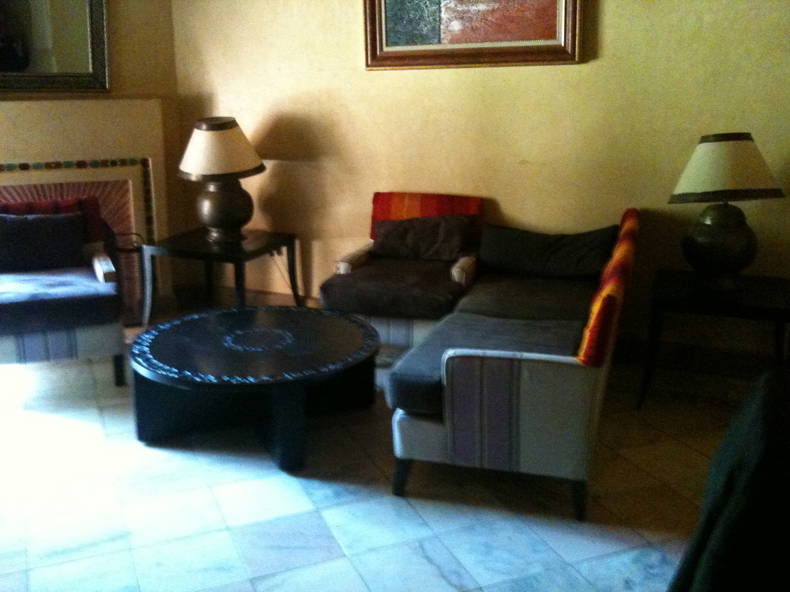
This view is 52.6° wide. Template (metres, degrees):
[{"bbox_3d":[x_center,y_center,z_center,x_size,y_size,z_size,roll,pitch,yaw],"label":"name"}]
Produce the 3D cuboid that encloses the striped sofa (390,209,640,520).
[{"bbox_3d":[0.609,0.134,3.508,0.760,0.797,1.835,5,16,16],"label":"striped sofa"}]

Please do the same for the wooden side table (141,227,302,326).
[{"bbox_3d":[-1.046,-0.108,4.970,0.682,0.499,0.698,6,16,22],"label":"wooden side table"}]

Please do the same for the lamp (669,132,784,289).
[{"bbox_3d":[1.513,-0.384,3.669,0.496,0.716,0.496,0,15,0],"label":"lamp"}]

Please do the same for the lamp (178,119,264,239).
[{"bbox_3d":[-1.045,-0.703,4.809,0.505,0.735,0.505,0,15,0],"label":"lamp"}]

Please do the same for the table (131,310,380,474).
[{"bbox_3d":[-0.582,0.368,3.452,1.032,0.372,1.032,0,15,0],"label":"table"}]

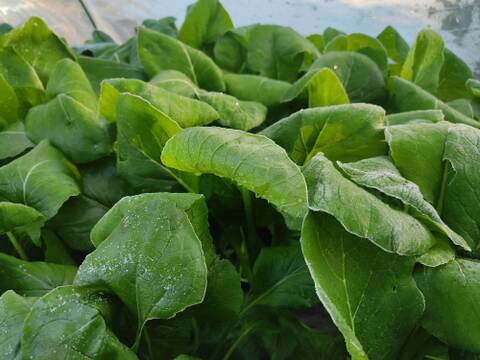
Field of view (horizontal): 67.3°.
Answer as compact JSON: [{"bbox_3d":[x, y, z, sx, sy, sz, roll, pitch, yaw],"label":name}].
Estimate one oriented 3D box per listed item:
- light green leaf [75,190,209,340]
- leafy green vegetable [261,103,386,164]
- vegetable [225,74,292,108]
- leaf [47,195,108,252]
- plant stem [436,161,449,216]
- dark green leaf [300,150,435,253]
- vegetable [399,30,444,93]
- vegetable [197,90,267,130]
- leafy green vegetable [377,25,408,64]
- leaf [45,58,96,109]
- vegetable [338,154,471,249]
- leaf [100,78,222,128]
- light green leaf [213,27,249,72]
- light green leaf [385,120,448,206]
[{"bbox_3d":[-0.099,0.089,0.390,0.114,0.115,0.080,-6,29,-11],"label":"light green leaf"},{"bbox_3d":[0.114,-0.069,0.530,0.161,0.070,0.080,0,28,0],"label":"leafy green vegetable"},{"bbox_3d":[0.033,-0.177,0.720,0.138,0.067,0.053,0,31,0],"label":"vegetable"},{"bbox_3d":[-0.215,0.056,0.500,0.086,0.030,0.080,-10,30,-18],"label":"leaf"},{"bbox_3d":[0.257,0.012,0.460,0.011,0.078,0.014,0,31,0],"label":"plant stem"},{"bbox_3d":[0.141,0.021,0.400,0.123,0.061,0.070,12,30,22],"label":"dark green leaf"},{"bbox_3d":[0.389,-0.254,0.780,0.075,0.135,0.055,0,31,0],"label":"vegetable"},{"bbox_3d":[-0.016,-0.118,0.600,0.120,0.060,0.065,0,31,0],"label":"vegetable"},{"bbox_3d":[0.393,-0.340,0.930,0.069,0.098,0.050,10,30,18],"label":"leafy green vegetable"},{"bbox_3d":[-0.300,-0.174,0.650,0.068,0.072,0.070,-11,30,-19],"label":"leaf"},{"bbox_3d":[0.185,0.027,0.430,0.145,0.095,0.085,0,31,0],"label":"vegetable"},{"bbox_3d":[-0.126,-0.130,0.600,0.174,0.059,0.080,0,28,0],"label":"leaf"},{"bbox_3d":[-0.022,-0.326,0.900,0.085,0.101,0.060,0,28,0],"label":"light green leaf"},{"bbox_3d":[0.242,-0.020,0.490,0.061,0.094,0.060,12,30,22],"label":"light green leaf"}]

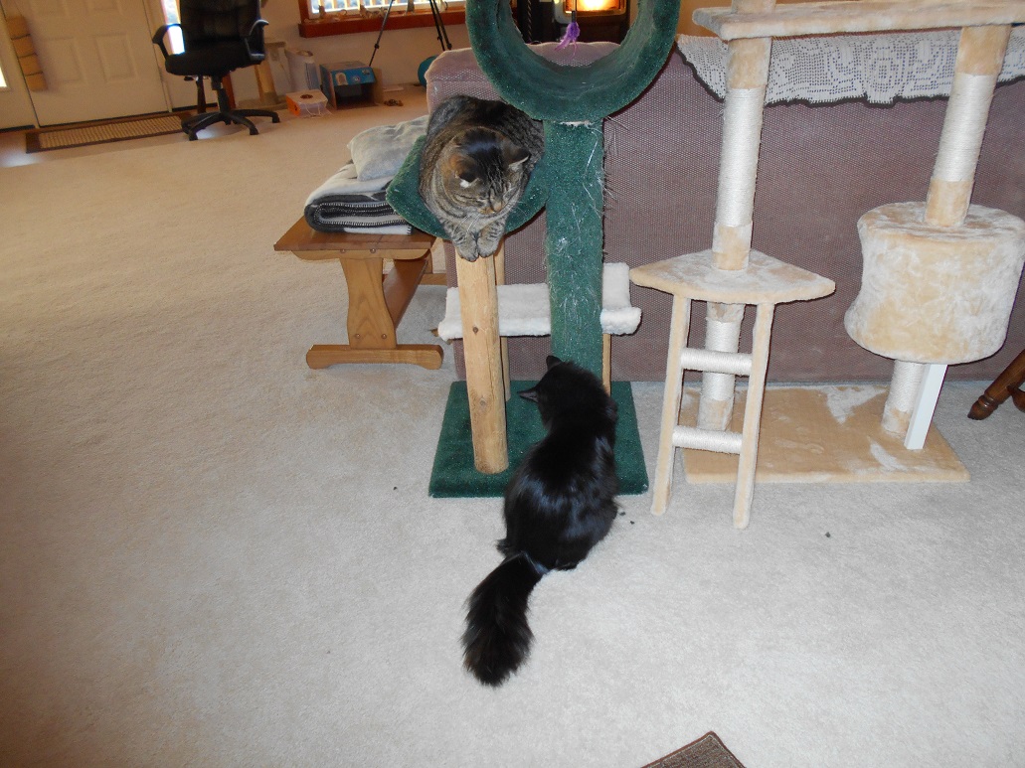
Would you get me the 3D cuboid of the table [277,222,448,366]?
[{"bbox_3d":[-0.388,-0.366,2.415,0.425,0.385,0.655,0,30,5],"label":"table"}]

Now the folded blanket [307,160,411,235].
[{"bbox_3d":[-0.387,-0.563,2.269,0.315,0.100,0.420,3,30,10],"label":"folded blanket"}]

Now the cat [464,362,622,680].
[{"bbox_3d":[0.079,0.206,1.442,0.240,0.310,0.630,5,30,13],"label":"cat"}]

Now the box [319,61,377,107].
[{"bbox_3d":[-1.323,-2.392,6.161,0.330,0.285,0.420,-13,31,-17],"label":"box"}]

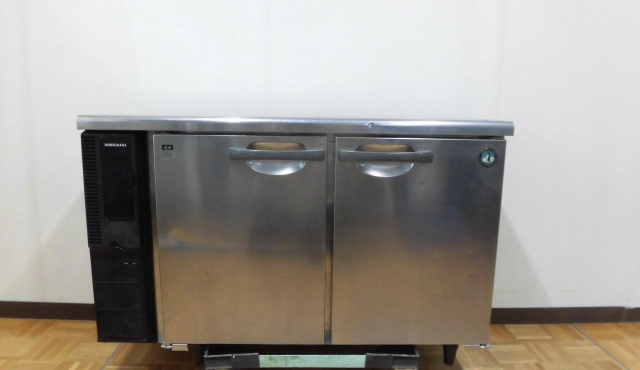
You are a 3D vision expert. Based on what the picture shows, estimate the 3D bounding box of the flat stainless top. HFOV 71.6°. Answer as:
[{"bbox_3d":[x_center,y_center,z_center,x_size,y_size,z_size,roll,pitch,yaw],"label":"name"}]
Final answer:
[{"bbox_3d":[-0.065,-0.196,1.434,1.200,0.040,0.450,1,9,-1],"label":"flat stainless top"}]

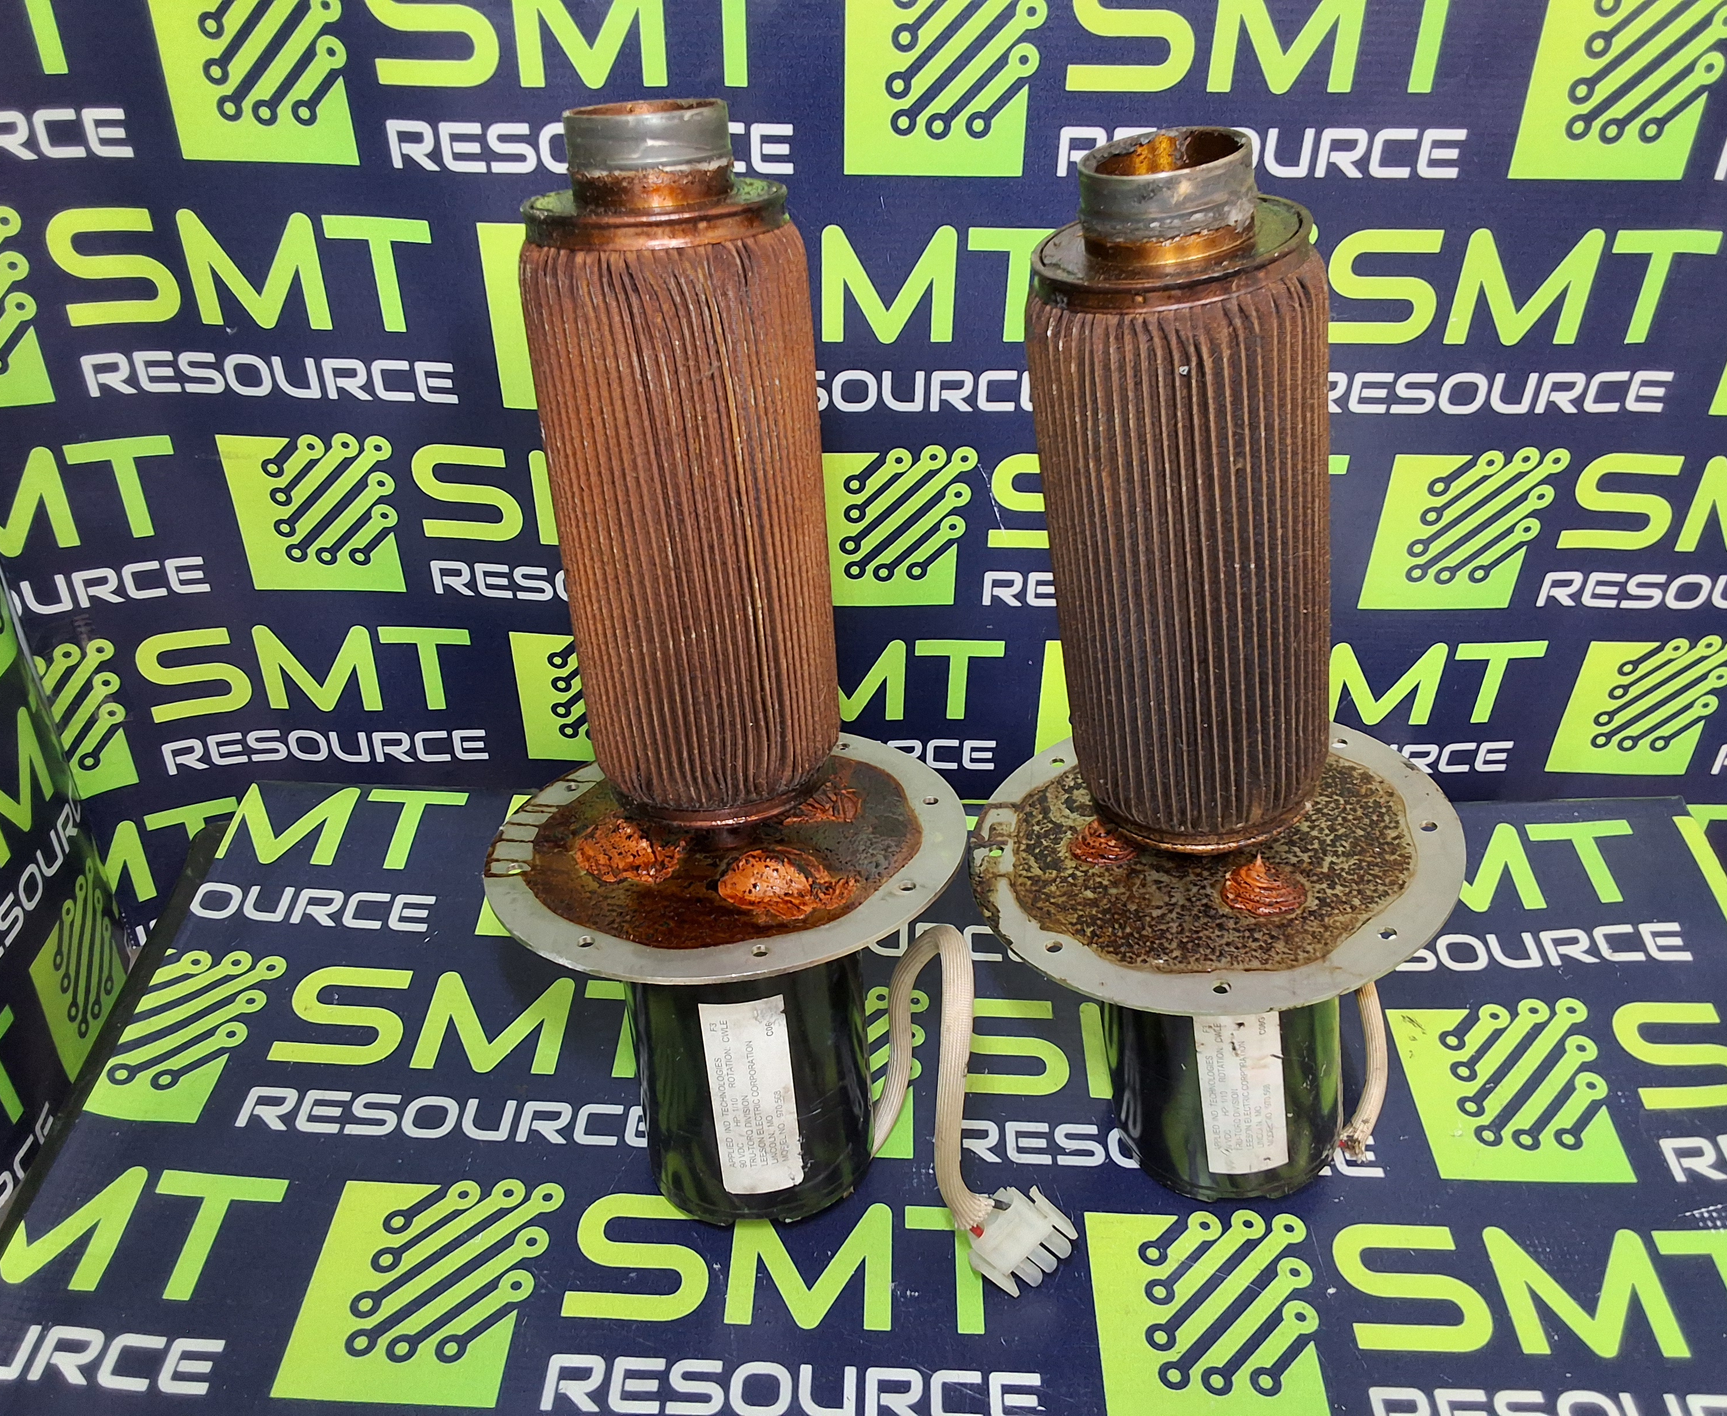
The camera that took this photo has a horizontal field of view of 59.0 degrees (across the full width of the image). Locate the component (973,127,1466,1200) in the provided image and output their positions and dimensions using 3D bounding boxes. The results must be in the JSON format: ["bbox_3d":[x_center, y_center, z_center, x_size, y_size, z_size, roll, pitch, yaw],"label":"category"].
[{"bbox_3d":[0.089,0.006,0.404,0.133,0.301,0.133,-4,34,12],"label":"component"}]

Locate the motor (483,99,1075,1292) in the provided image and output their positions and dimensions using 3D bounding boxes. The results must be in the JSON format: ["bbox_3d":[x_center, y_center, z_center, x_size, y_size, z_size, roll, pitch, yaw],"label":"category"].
[{"bbox_3d":[-0.031,0.005,0.409,0.151,0.312,0.133,-7,26,-6],"label":"motor"}]

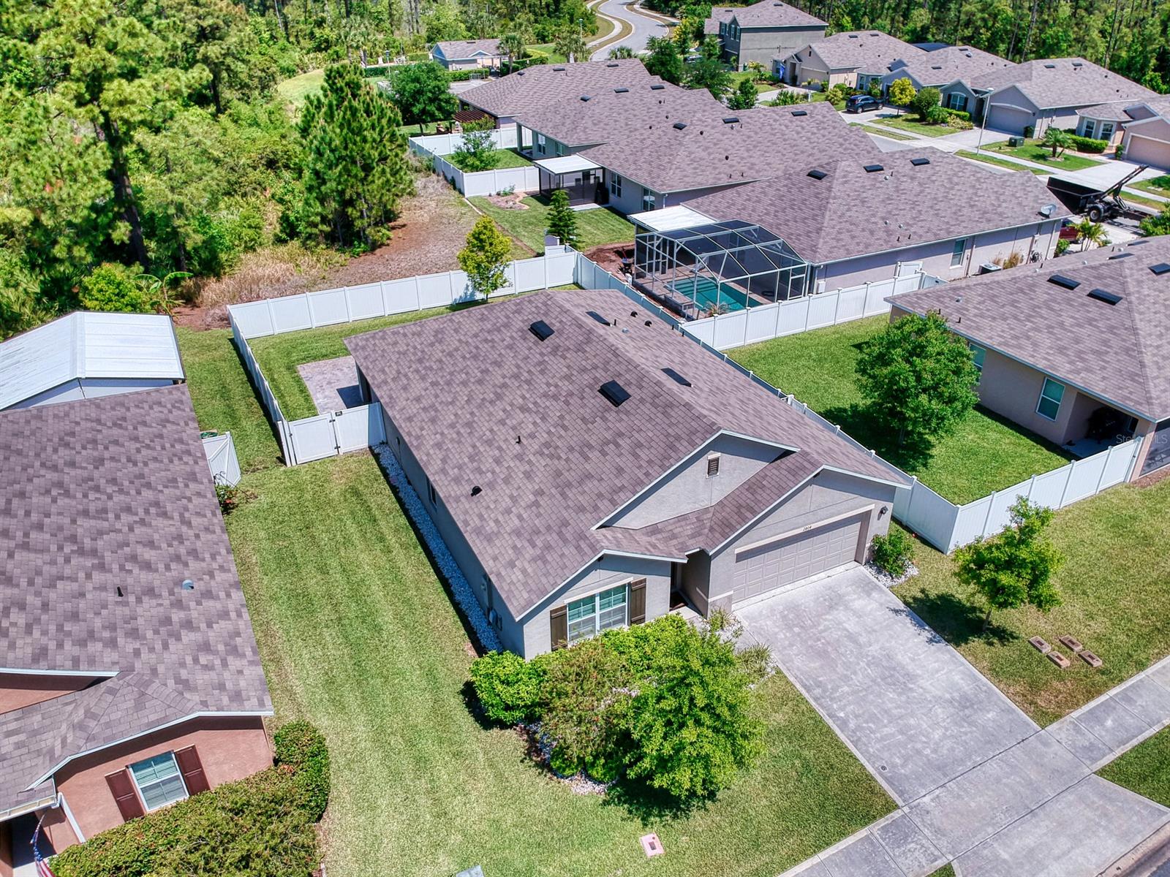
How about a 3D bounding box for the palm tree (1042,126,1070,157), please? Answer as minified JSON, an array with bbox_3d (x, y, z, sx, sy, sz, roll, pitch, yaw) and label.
[{"bbox_3d":[41.612,-25.999,74.202,2.600,2.500,2.500,-14,34,-22],"label":"palm tree"}]

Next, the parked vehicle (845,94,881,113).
[{"bbox_3d":[32.734,-39.055,98.580,4.613,1.683,1.861,-18,34,-27],"label":"parked vehicle"}]

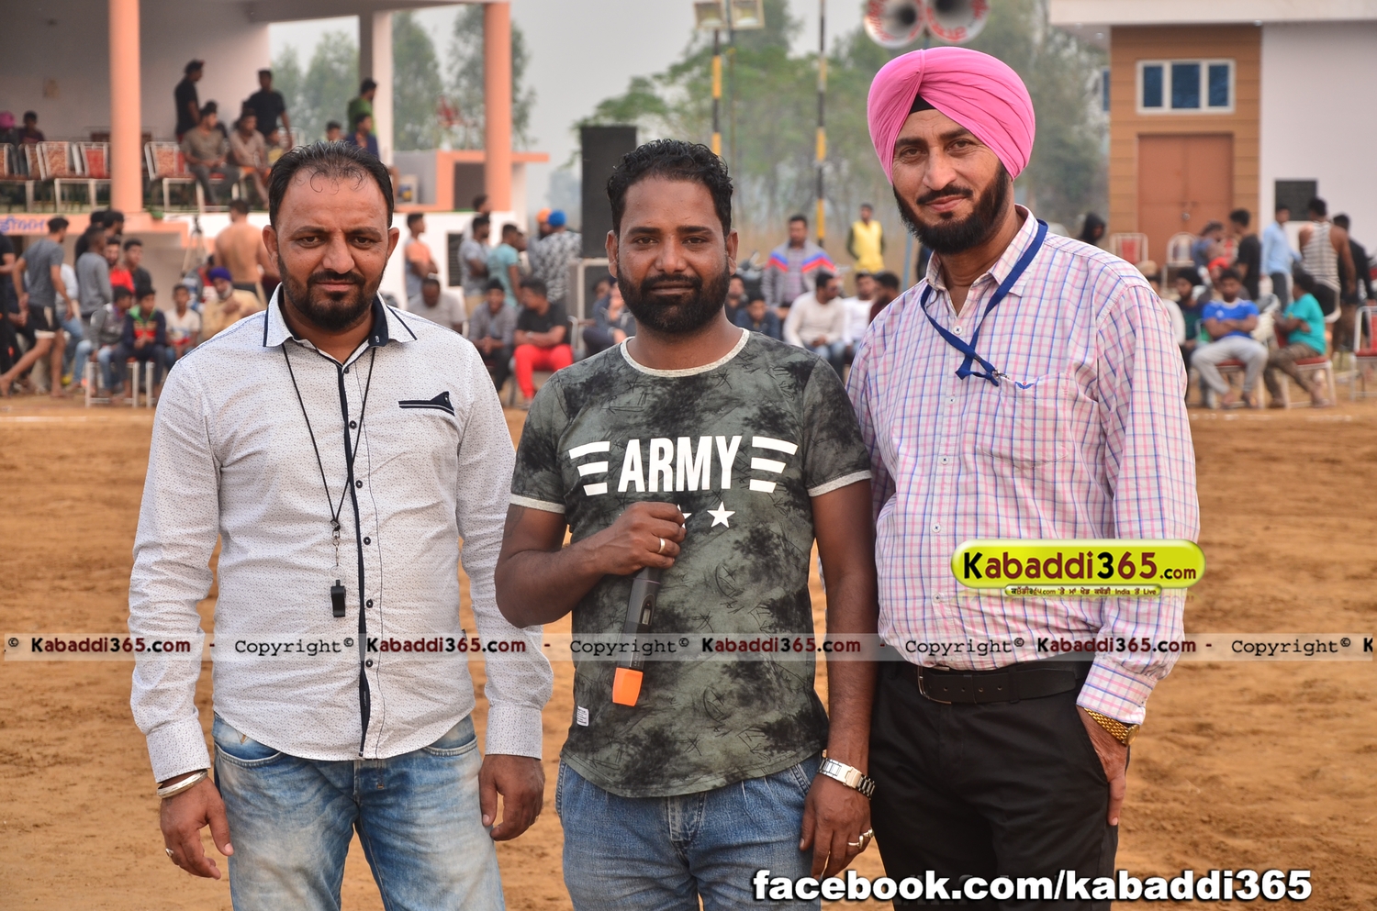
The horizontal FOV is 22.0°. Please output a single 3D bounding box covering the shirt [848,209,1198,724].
[{"bbox_3d":[0.447,0.014,4.750,0.510,0.670,0.330,2,4,31],"label":"shirt"}]

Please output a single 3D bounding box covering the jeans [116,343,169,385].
[{"bbox_3d":[-4.973,-0.820,32.200,0.460,0.430,0.480,-1,4,-9],"label":"jeans"}]

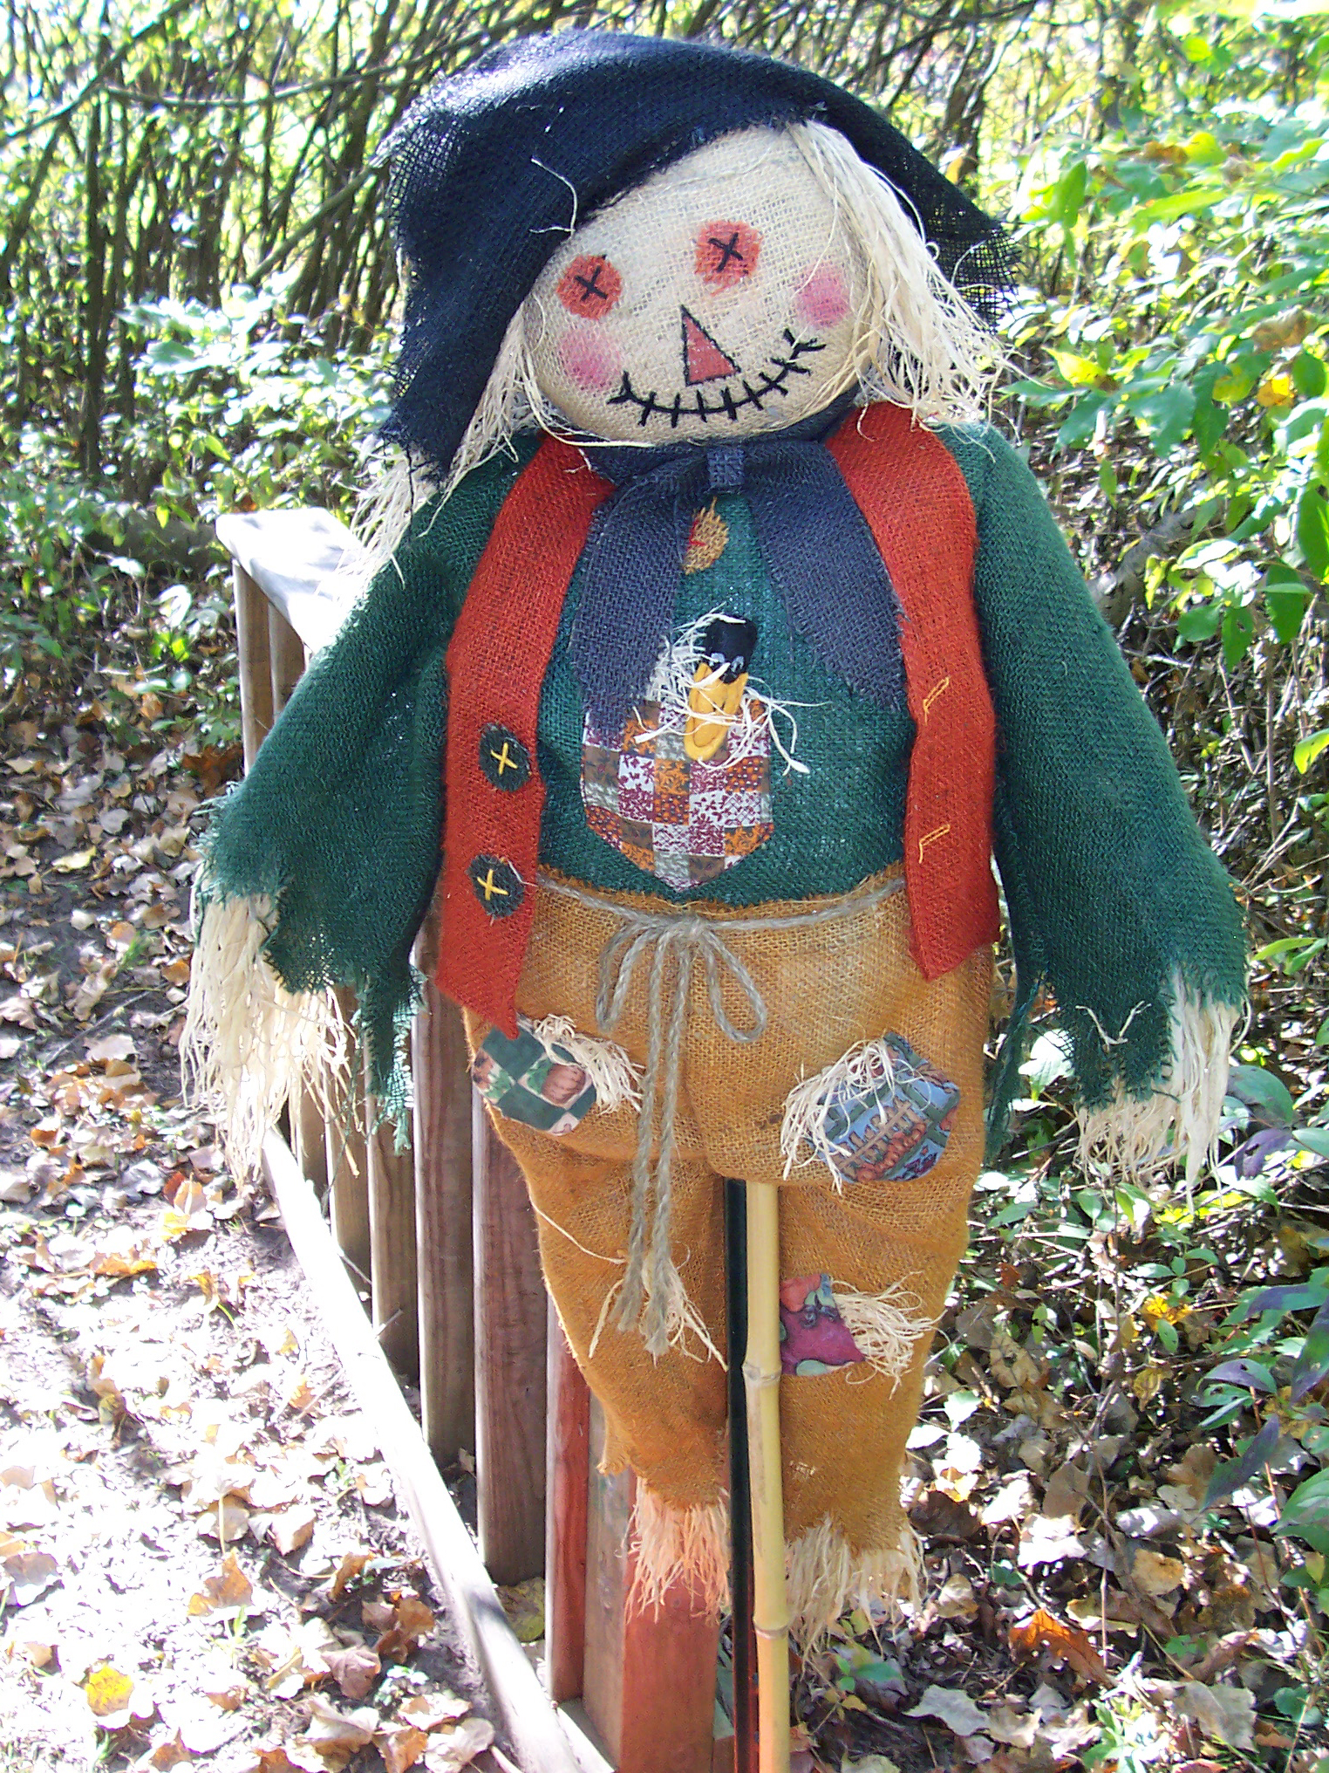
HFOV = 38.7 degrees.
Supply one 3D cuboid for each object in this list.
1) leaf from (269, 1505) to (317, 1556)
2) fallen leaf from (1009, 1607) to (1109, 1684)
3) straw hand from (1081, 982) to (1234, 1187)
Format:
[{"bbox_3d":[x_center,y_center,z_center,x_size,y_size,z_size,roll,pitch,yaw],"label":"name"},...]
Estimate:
[{"bbox_3d":[-0.396,0.688,2.026,0.047,0.022,0.058,-3,24,-10],"label":"leaf"},{"bbox_3d":[0.394,0.750,1.877,0.105,0.035,0.055,10,25,19],"label":"fallen leaf"},{"bbox_3d":[0.346,0.137,1.330,0.100,0.135,0.065,2,22,0],"label":"straw hand"}]

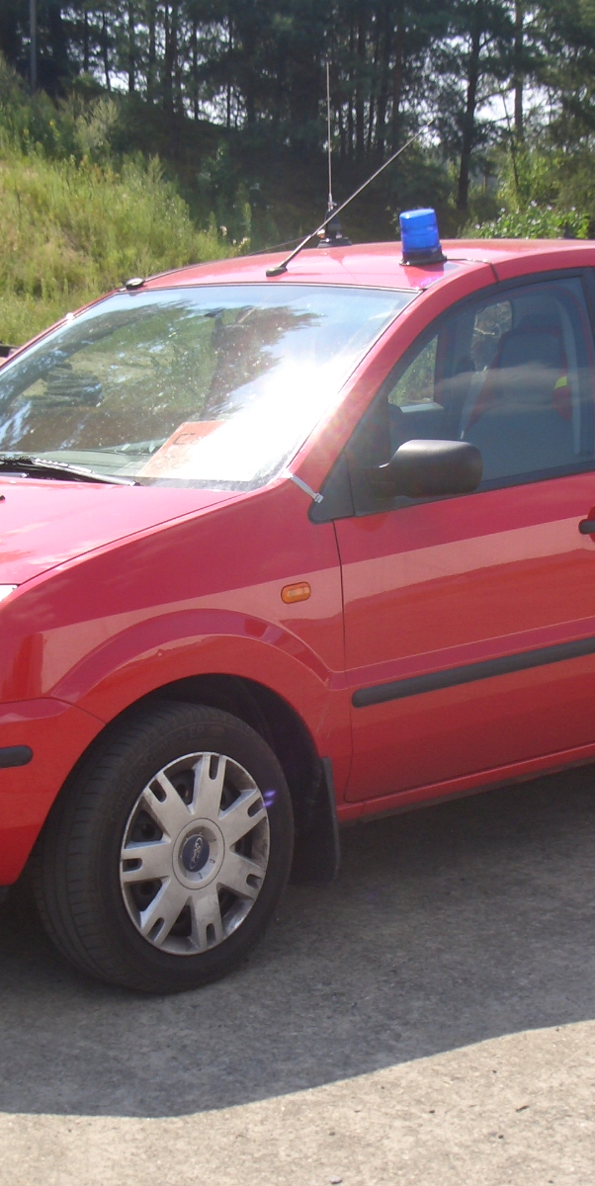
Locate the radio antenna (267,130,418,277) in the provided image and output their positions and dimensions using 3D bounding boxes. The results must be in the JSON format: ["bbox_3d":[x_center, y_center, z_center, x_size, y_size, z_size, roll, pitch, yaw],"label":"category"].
[{"bbox_3d":[0.136,-1.035,5.892,0.045,0.045,0.702,7,46,46],"label":"radio antenna"}]

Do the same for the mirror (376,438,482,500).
[{"bbox_3d":[0.292,-0.271,4.909,0.150,0.132,0.200,-9,11,-43],"label":"mirror"}]

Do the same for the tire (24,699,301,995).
[{"bbox_3d":[-0.267,0.526,4.681,0.605,0.600,0.200,-9,11,-43],"label":"tire"}]

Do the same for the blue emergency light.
[{"bbox_3d":[0.303,-0.872,5.488,0.112,0.132,0.112,-3,12,1],"label":"blue emergency light"}]

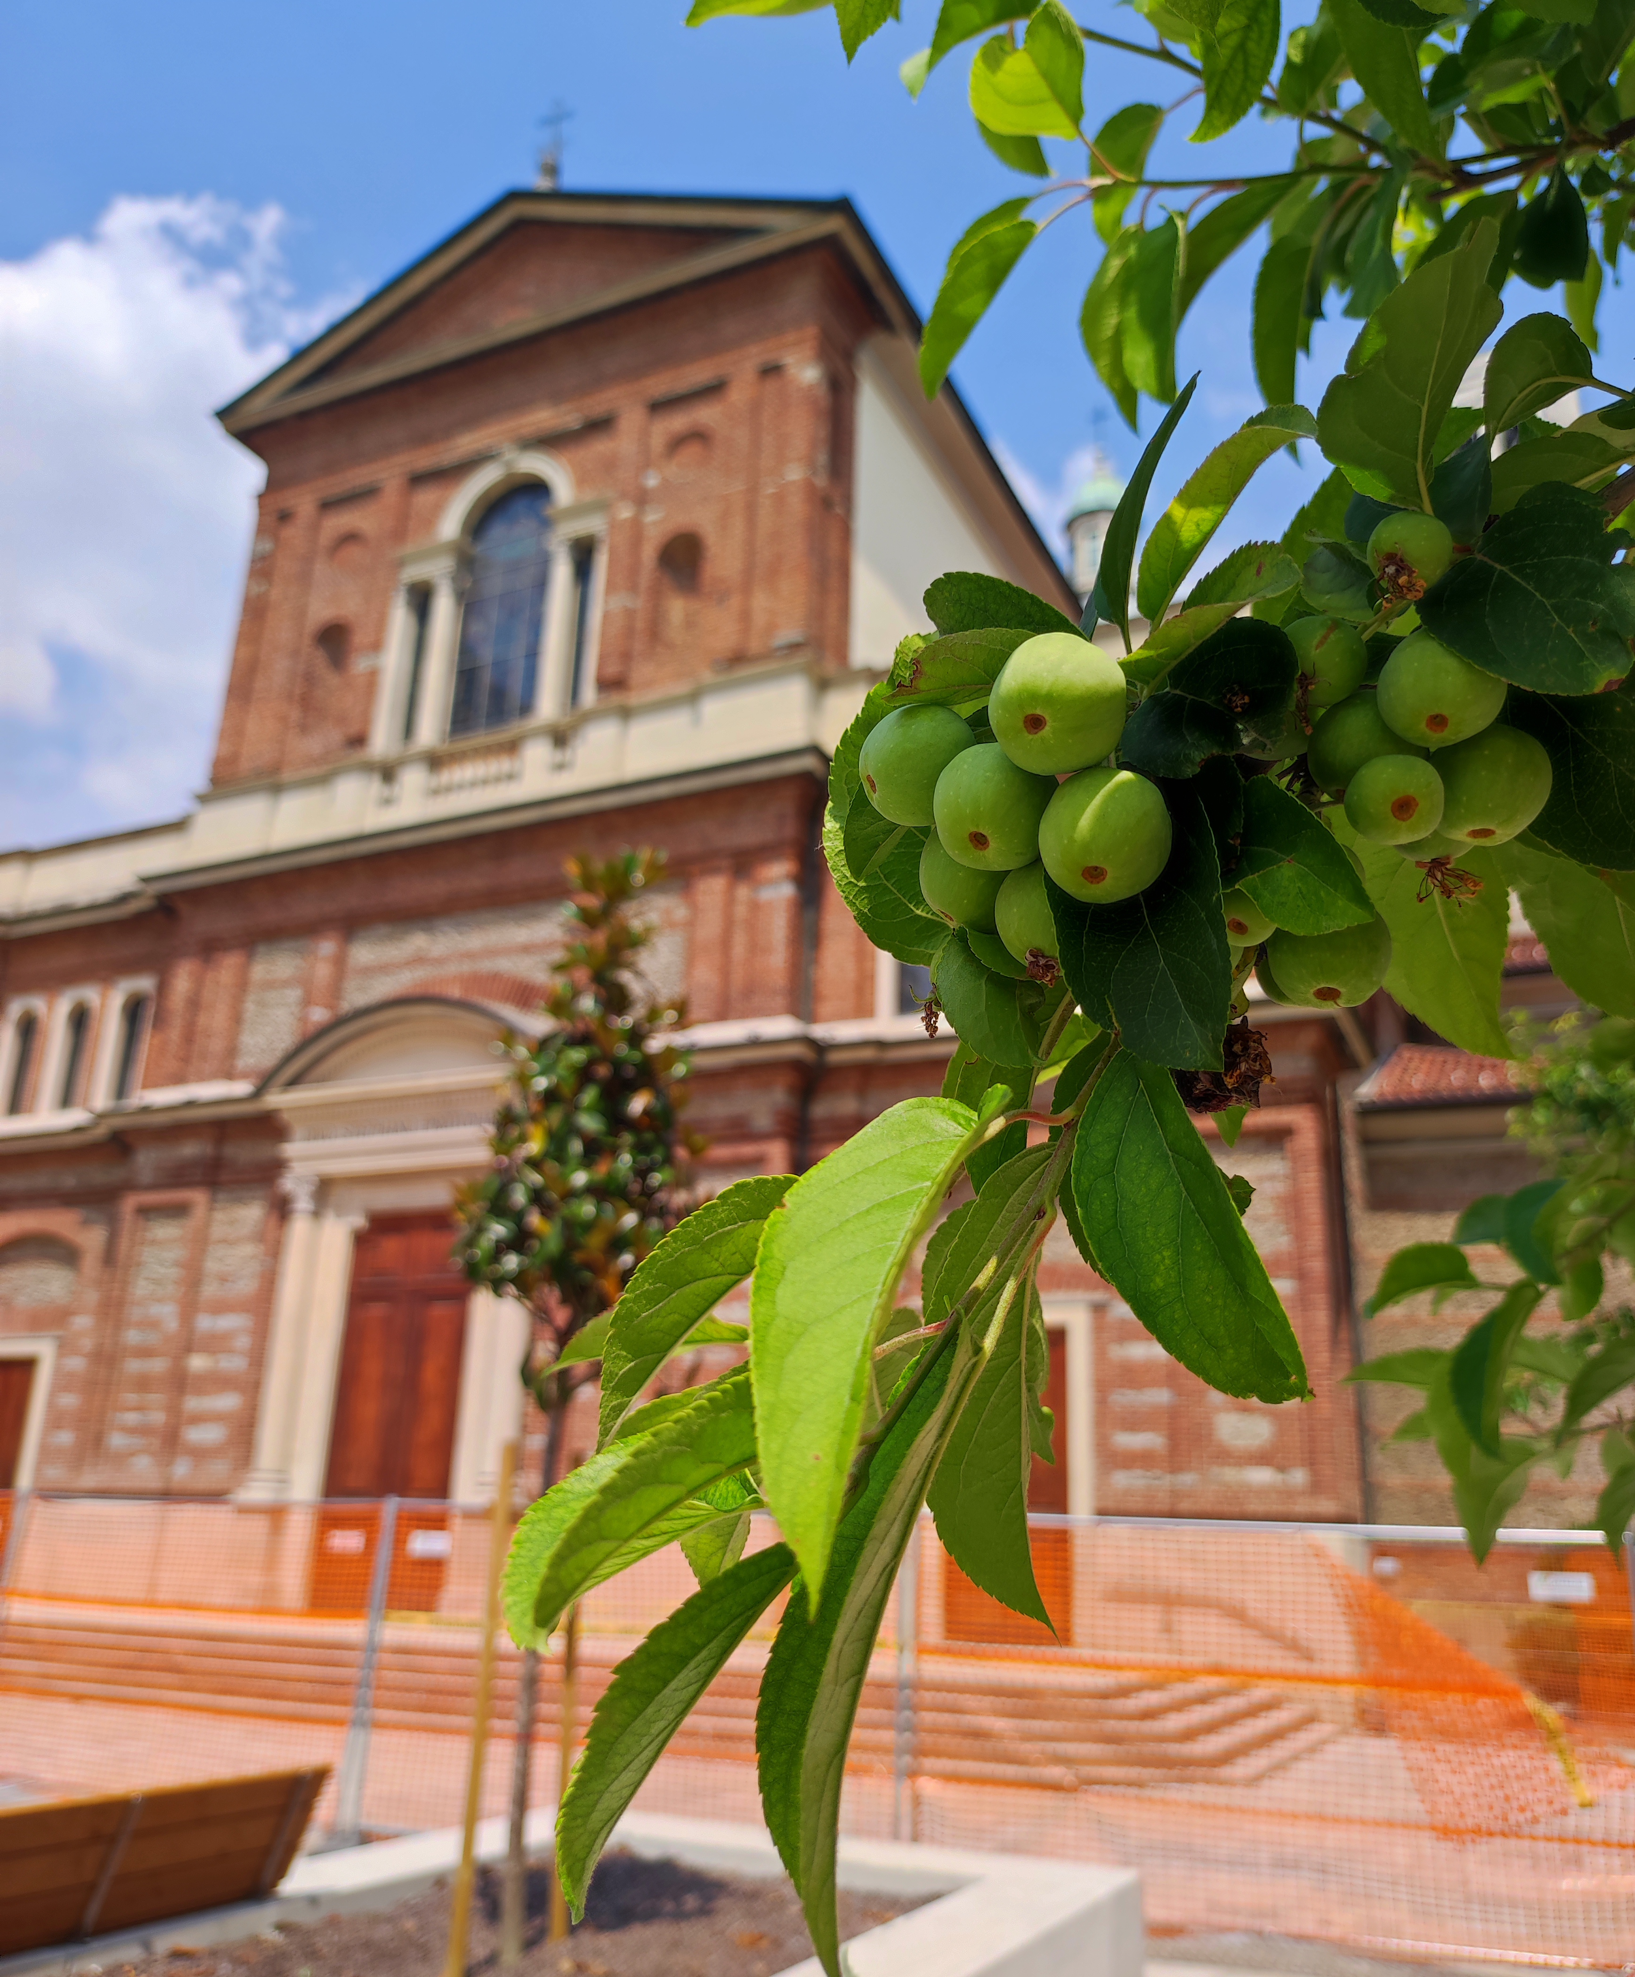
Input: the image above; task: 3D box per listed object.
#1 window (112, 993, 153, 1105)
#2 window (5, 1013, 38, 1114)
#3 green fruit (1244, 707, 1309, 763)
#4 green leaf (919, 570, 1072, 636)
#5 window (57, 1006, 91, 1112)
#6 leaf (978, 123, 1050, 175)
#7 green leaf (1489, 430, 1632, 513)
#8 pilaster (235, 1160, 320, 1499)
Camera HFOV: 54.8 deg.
[{"bbox_3d":[-11.592,0.981,26.641,0.600,1.919,0.200,-7,-20,24],"label":"window"},{"bbox_3d":[-13.995,1.325,27.701,0.550,1.904,0.200,-7,-20,24],"label":"window"},{"bbox_3d":[0.104,-0.064,0.360,0.025,0.025,0.025,2,-20,0],"label":"green fruit"},{"bbox_3d":[0.041,-0.083,0.345,0.037,0.016,0.020,-1,-18,7],"label":"green leaf"},{"bbox_3d":[-12.801,1.150,27.176,0.550,1.900,0.200,-7,-20,24],"label":"window"},{"bbox_3d":[0.066,-0.291,0.530,0.026,0.036,0.025,-1,-18,8],"label":"leaf"},{"bbox_3d":[0.169,-0.117,0.360,0.037,0.019,0.020,-9,-21,27],"label":"green leaf"},{"bbox_3d":[-7.623,4.958,22.708,0.750,4.750,0.400,-7,-20,24],"label":"pilaster"}]

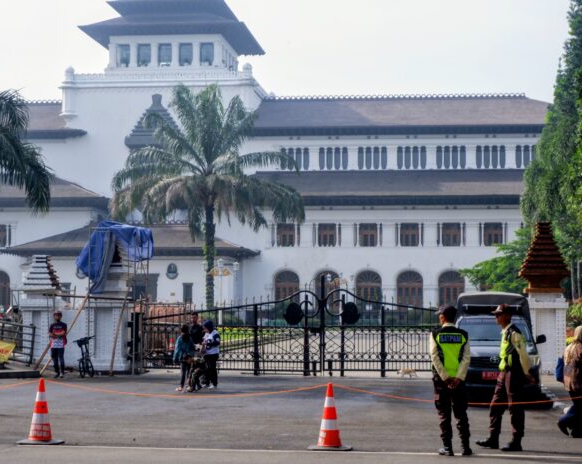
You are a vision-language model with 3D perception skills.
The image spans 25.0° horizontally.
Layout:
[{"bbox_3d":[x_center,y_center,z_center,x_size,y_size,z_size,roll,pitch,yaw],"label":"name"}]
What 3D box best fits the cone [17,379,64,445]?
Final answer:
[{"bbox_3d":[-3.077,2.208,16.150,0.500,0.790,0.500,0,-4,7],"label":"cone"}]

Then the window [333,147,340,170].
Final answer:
[{"bbox_3d":[4.365,-6.886,123.415,0.600,2.124,0.300,0,-4,7],"label":"window"}]

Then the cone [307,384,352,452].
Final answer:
[{"bbox_3d":[0.463,2.206,15.760,0.480,0.775,0.480,0,-4,7],"label":"cone"}]

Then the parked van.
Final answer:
[{"bbox_3d":[3.985,2.225,25.888,1.750,2.070,4.800,0,-4,8],"label":"parked van"}]

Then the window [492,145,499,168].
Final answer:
[{"bbox_3d":[18.910,-6.928,121.681,0.600,2.168,0.300,0,-4,7],"label":"window"}]

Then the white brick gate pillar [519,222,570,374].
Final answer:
[{"bbox_3d":[6.518,1.710,33.800,1.220,3.880,1.220,0,-4,7],"label":"white brick gate pillar"}]

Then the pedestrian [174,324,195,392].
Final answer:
[{"bbox_3d":[-2.288,2.688,28.335,0.480,1.385,0.380,-2,-5,37],"label":"pedestrian"}]

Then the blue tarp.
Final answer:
[{"bbox_3d":[-4.726,0.683,35.200,1.900,1.950,1.500,0,-4,7],"label":"blue tarp"}]

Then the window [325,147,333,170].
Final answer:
[{"bbox_3d":[3.851,-7.228,129.800,0.560,2.200,0.250,0,-4,7],"label":"window"}]

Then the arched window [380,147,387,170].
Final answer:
[{"bbox_3d":[8.588,-6.738,121.000,0.560,2.080,0.250,0,-4,7],"label":"arched window"}]

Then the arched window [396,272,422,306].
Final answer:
[{"bbox_3d":[11.090,5.290,122.000,2.400,3.400,0.350,0,-4,7],"label":"arched window"}]

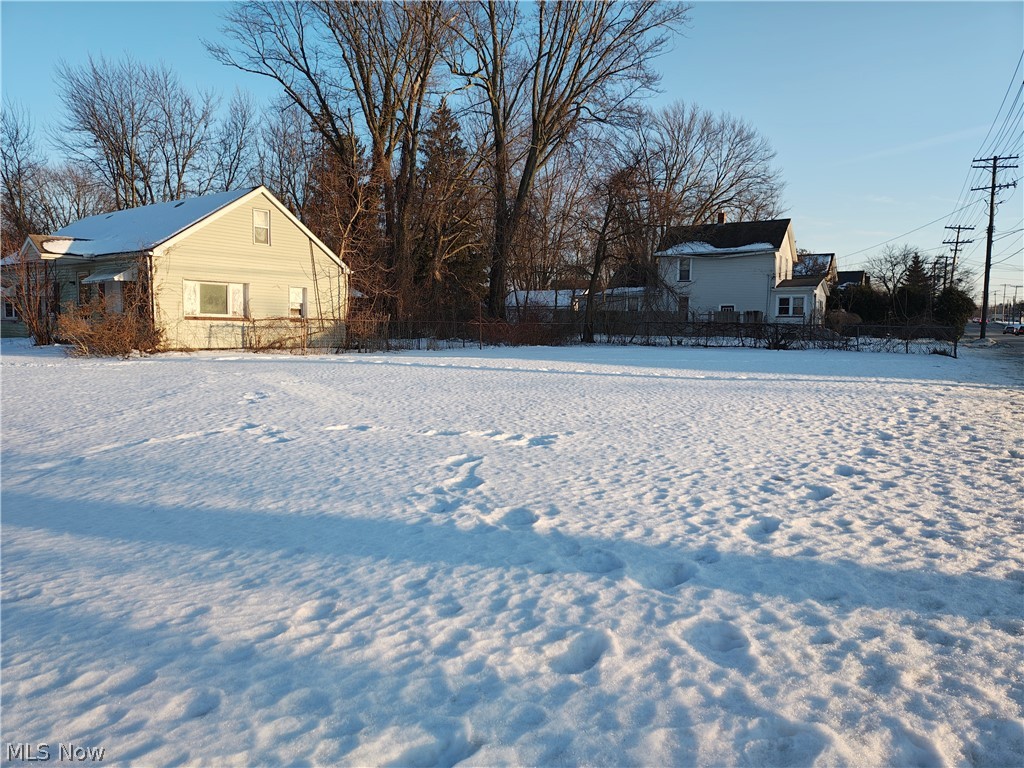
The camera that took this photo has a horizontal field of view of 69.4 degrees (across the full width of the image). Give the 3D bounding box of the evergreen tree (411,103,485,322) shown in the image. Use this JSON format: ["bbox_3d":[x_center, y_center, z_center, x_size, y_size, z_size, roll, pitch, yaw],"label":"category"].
[{"bbox_3d":[-4.012,-10.233,46.000,4.700,14.484,4.700,1,4,0],"label":"evergreen tree"}]

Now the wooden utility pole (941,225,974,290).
[{"bbox_3d":[44.919,-10.634,75.000,2.600,10.968,0.400,6,5,29],"label":"wooden utility pole"}]

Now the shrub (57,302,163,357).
[{"bbox_3d":[-12.867,-1.763,23.700,3.000,1.680,2.200,4,5,34],"label":"shrub"}]

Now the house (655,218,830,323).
[{"bbox_3d":[15.470,-6.963,49.425,10.564,7.806,5.600,4,5,32],"label":"house"}]

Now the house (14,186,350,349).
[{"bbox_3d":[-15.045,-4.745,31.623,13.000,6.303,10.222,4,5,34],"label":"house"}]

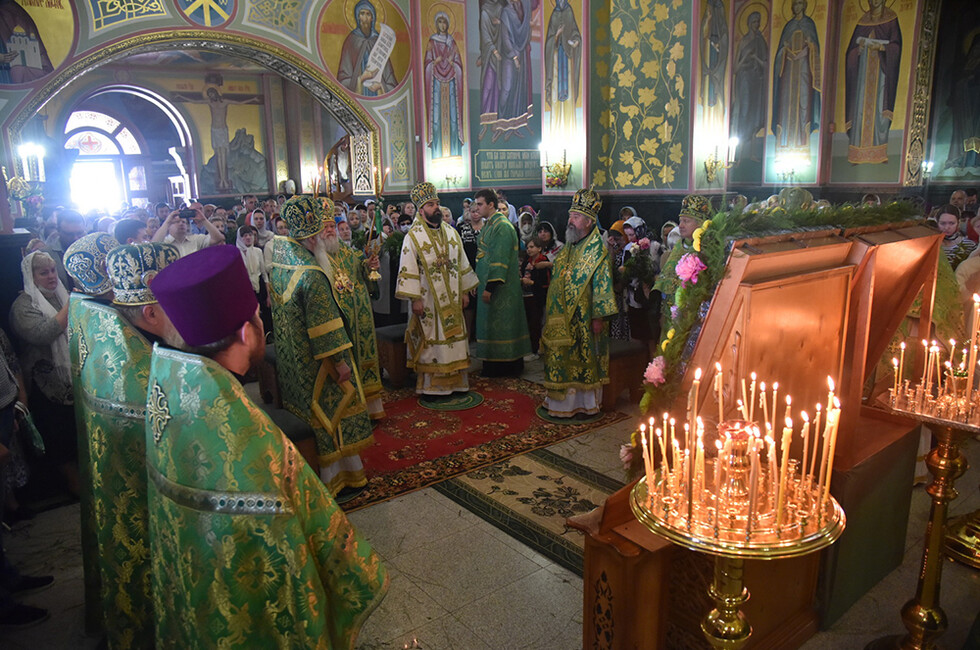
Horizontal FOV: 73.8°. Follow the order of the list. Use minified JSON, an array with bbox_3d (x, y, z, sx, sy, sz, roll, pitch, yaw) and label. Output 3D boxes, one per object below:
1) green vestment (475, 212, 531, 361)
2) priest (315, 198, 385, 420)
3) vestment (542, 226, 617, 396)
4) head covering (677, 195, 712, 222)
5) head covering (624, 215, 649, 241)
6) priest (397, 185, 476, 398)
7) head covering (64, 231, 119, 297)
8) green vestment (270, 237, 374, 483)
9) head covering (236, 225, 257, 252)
[{"bbox_3d":[0.128,-0.380,6.638,0.500,1.509,0.560,-7,13,-25],"label":"green vestment"},{"bbox_3d":[-1.167,-0.077,5.228,0.560,1.840,0.700,8,15,40],"label":"priest"},{"bbox_3d":[0.722,-0.115,5.339,0.500,1.360,0.690,-10,14,-36],"label":"vestment"},{"bbox_3d":[1.595,-0.902,5.050,0.260,0.220,0.260,-8,13,-28],"label":"head covering"},{"bbox_3d":[1.527,-1.016,6.800,0.220,0.270,0.250,9,15,41],"label":"head covering"},{"bbox_3d":[-0.499,-0.316,6.046,0.770,1.955,0.470,-9,14,-34],"label":"priest"},{"bbox_3d":[-1.737,-0.264,2.850,0.240,0.230,0.235,-10,14,-37],"label":"head covering"},{"bbox_3d":[-0.968,0.236,4.036,0.540,1.460,0.650,-10,14,-36],"label":"green vestment"},{"bbox_3d":[-2.576,-0.915,6.900,0.210,0.300,0.250,-9,13,-33],"label":"head covering"}]

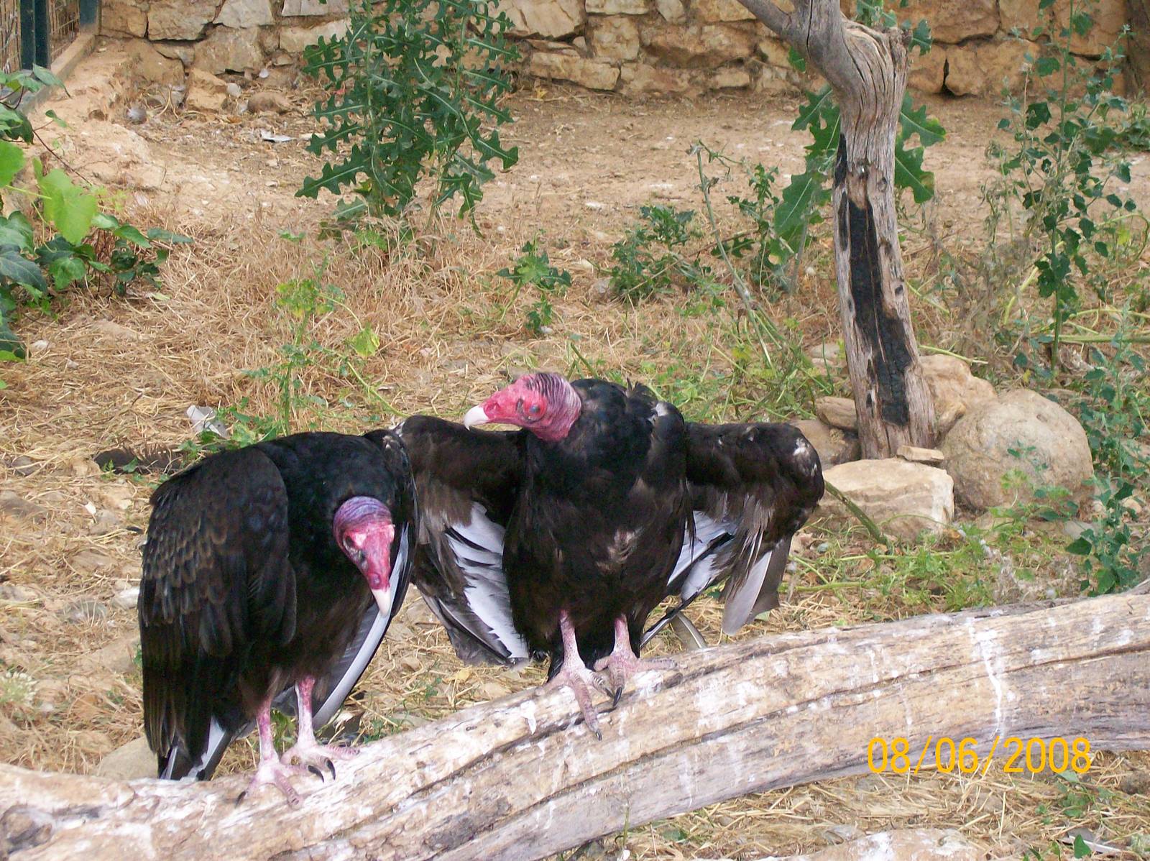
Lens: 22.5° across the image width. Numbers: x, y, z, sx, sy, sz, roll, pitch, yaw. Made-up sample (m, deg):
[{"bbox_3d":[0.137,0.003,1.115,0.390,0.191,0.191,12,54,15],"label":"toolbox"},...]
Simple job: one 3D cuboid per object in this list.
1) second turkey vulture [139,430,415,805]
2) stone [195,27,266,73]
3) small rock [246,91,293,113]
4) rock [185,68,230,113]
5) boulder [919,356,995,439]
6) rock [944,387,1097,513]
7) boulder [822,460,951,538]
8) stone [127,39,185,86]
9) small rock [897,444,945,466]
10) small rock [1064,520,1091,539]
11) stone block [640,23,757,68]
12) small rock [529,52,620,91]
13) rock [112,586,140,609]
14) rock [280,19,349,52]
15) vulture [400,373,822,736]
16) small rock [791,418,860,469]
[{"bbox_3d":[-0.329,0.205,3.206,0.290,0.460,0.360,-10,21,-33],"label":"second turkey vulture"},{"bbox_3d":[-0.967,-1.093,8.168,0.200,0.150,0.170,1,17,0],"label":"stone"},{"bbox_3d":[-0.826,-0.906,7.827,0.130,0.075,0.120,1,17,0],"label":"small rock"},{"bbox_3d":[-0.981,-0.940,7.807,0.120,0.130,0.120,1,17,0],"label":"rock"},{"bbox_3d":[0.661,-0.046,4.996,0.150,0.150,0.150,1,17,0],"label":"boulder"},{"bbox_3d":[0.715,0.030,4.736,0.240,0.200,0.220,1,17,0],"label":"rock"},{"bbox_3d":[0.495,0.110,4.620,0.210,0.085,0.155,5,17,12],"label":"boulder"},{"bbox_3d":[-1.222,-1.068,8.400,0.170,0.135,0.130,1,17,0],"label":"stone"},{"bbox_3d":[0.557,0.039,4.660,0.078,0.022,0.045,1,17,0],"label":"small rock"},{"bbox_3d":[0.792,0.155,4.586,0.042,0.030,0.040,1,17,0],"label":"small rock"},{"bbox_3d":[0.353,-1.113,8.237,0.330,0.130,0.200,1,17,0],"label":"stone block"},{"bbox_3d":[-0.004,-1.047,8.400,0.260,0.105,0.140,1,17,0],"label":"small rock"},{"bbox_3d":[-0.667,0.249,4.300,0.047,0.024,0.040,1,17,0],"label":"rock"},{"bbox_3d":[-0.763,-1.162,8.500,0.215,0.095,0.130,1,17,0],"label":"rock"},{"bbox_3d":[0.043,0.108,3.477,0.510,0.440,0.360,0,17,-3],"label":"vulture"},{"bbox_3d":[0.410,0.025,4.870,0.140,0.095,0.120,-2,18,-10],"label":"small rock"}]

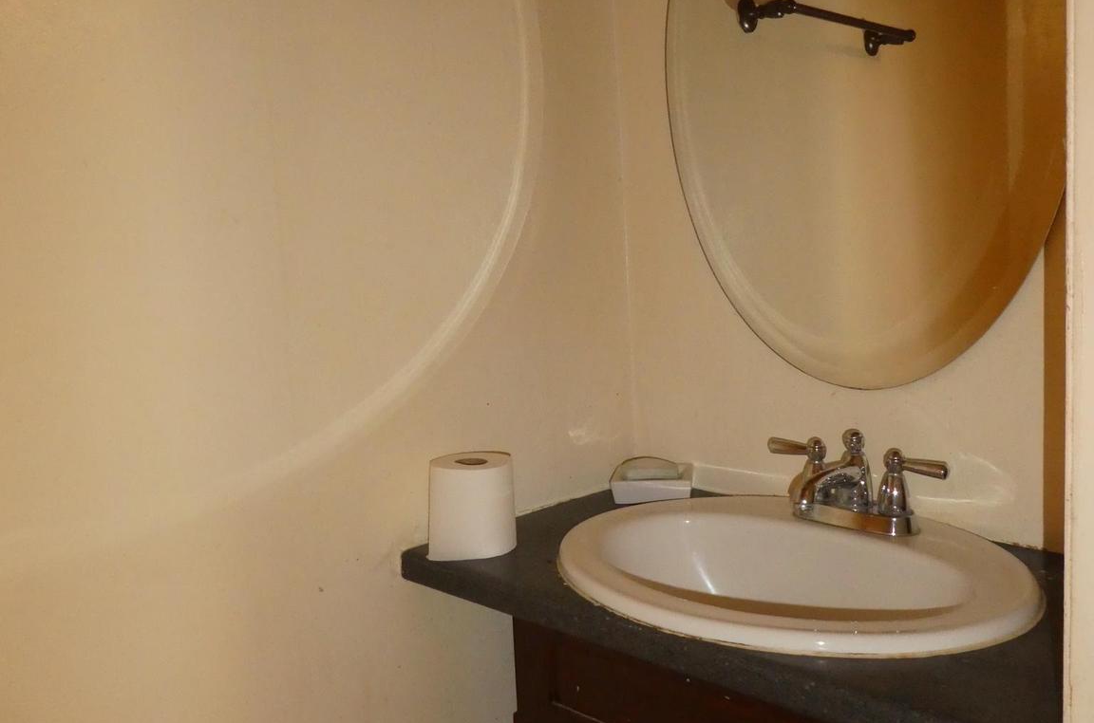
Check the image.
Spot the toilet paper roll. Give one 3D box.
[{"bbox_3d":[-0.087,0.166,1.181,0.099,0.102,0.099,-4,7,0],"label":"toilet paper roll"}]

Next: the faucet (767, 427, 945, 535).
[{"bbox_3d":[0.318,0.135,1.113,0.139,0.105,0.226,-11,10,-43],"label":"faucet"}]

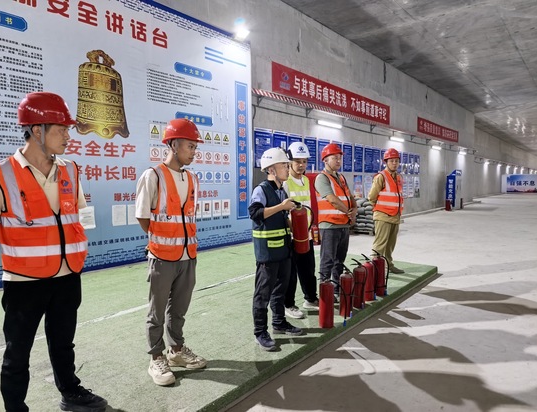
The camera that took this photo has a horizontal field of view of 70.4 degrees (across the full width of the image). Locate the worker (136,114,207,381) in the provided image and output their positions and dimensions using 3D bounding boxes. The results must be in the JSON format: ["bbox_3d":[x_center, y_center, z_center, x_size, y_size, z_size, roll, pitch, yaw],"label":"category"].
[{"bbox_3d":[-0.673,0.299,2.654,0.380,1.790,0.490,2,4,34],"label":"worker"}]

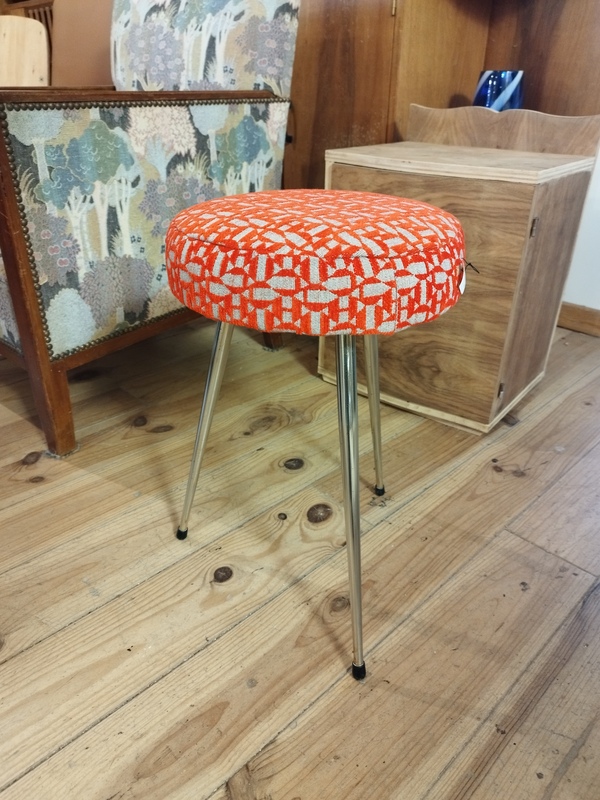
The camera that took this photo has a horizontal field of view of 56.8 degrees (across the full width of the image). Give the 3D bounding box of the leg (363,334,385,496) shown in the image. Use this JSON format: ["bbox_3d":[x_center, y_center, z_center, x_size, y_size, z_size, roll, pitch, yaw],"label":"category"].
[{"bbox_3d":[0.104,0.000,0.776,0.020,0.420,0.020,25,52,35],"label":"leg"}]

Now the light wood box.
[{"bbox_3d":[0.304,-0.266,1.179,0.408,0.472,0.318,22,36,32],"label":"light wood box"}]

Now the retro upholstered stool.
[{"bbox_3d":[0.019,0.029,0.650,0.342,0.480,0.345,-9,31,-16],"label":"retro upholstered stool"}]

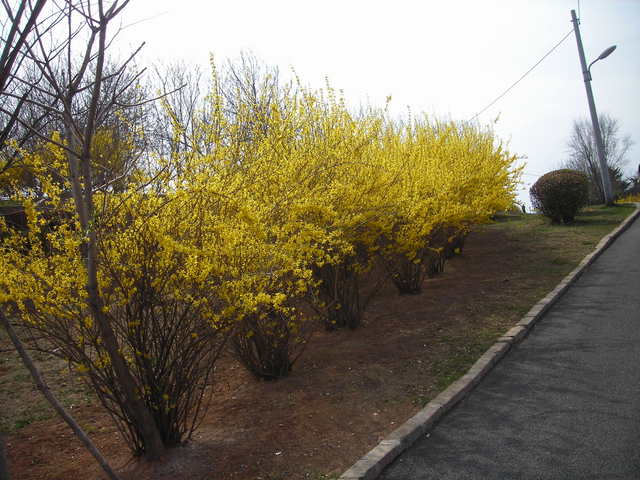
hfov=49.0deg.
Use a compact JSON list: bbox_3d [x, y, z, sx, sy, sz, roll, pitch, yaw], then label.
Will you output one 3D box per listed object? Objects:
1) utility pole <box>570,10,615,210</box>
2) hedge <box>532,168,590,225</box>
[{"bbox_3d":[8.588,-4.085,20.995,1.200,5.990,0.300,-10,0,26],"label":"utility pole"},{"bbox_3d":[5.636,-1.022,16.500,1.340,1.300,1.340,-5,0,29],"label":"hedge"}]

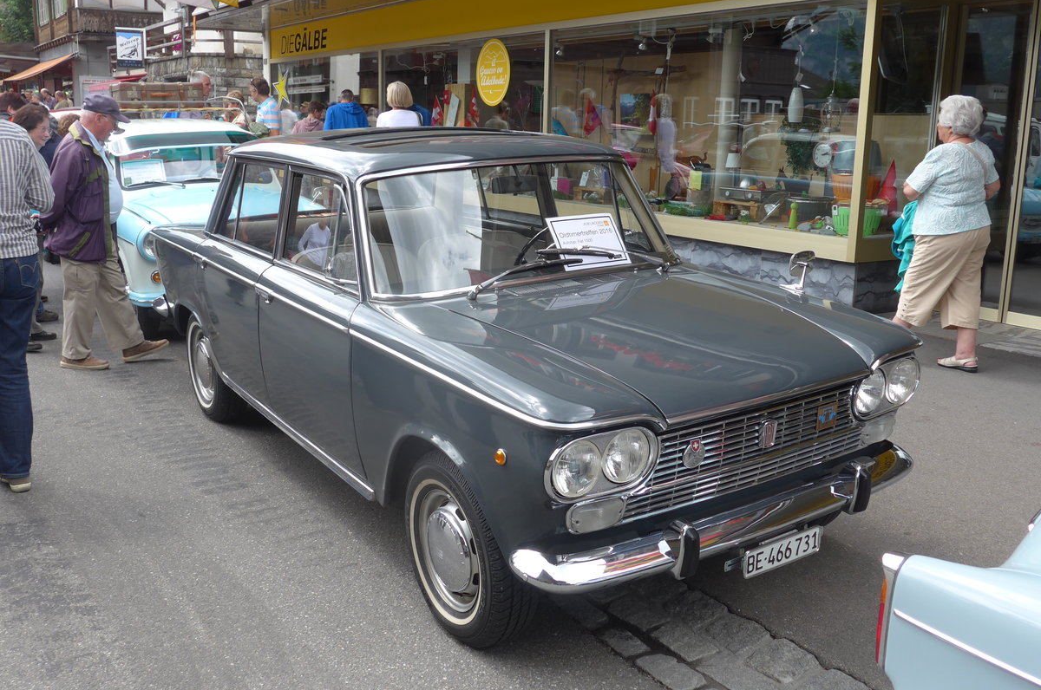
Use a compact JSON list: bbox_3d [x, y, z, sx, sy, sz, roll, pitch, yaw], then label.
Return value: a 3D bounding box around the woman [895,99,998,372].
[{"bbox_3d":[2.441,-0.637,5.850,0.500,1.560,0.540,12,17,40],"label":"woman"}]

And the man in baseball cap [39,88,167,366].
[{"bbox_3d":[-2.449,-0.663,6.010,0.730,1.640,0.520,2,13,8],"label":"man in baseball cap"}]

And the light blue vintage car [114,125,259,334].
[{"bbox_3d":[-2.583,-1.040,7.882,1.490,1.460,3.360,-9,17,-32],"label":"light blue vintage car"}]

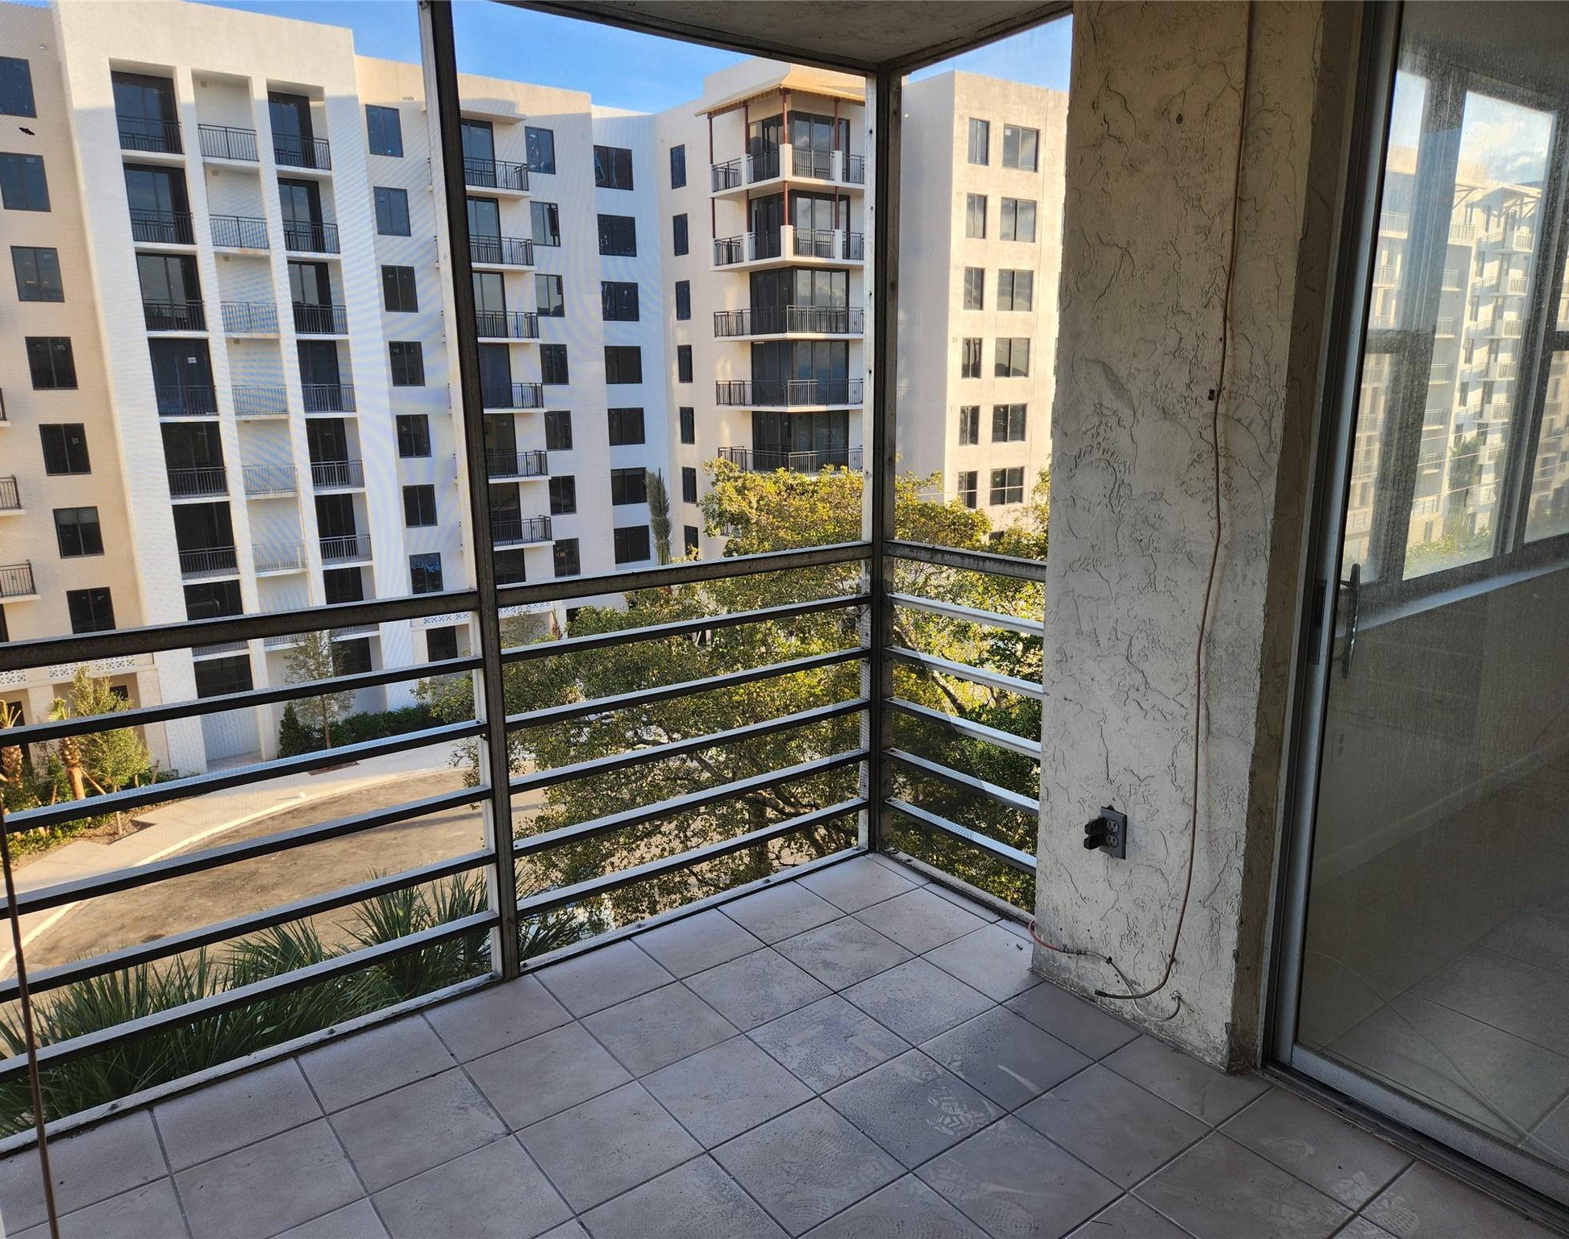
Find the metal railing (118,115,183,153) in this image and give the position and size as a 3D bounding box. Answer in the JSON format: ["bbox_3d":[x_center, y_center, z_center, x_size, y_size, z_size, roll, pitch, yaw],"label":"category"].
[{"bbox_3d":[-22.543,-17.096,39.007,1.984,1.200,1.500,-10,16,-34],"label":"metal railing"}]

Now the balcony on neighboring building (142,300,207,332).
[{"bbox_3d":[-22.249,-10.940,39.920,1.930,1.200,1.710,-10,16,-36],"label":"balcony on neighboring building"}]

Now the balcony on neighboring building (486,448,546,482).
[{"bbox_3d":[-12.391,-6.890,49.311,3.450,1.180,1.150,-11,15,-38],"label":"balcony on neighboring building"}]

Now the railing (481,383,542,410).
[{"bbox_3d":[-12.682,-9.811,48.006,3.993,1.080,1.200,-10,16,-36],"label":"railing"}]

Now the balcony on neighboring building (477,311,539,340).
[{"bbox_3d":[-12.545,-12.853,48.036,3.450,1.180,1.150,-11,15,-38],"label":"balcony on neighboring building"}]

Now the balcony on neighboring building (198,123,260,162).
[{"bbox_3d":[-20.373,-17.473,40.305,1.950,1.080,0.060,-11,15,-38],"label":"balcony on neighboring building"}]

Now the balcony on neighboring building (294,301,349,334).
[{"bbox_3d":[-17.681,-11.459,41.874,1.948,1.069,0.060,-10,16,-36],"label":"balcony on neighboring building"}]

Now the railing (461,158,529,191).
[{"bbox_3d":[-12.735,-18.531,46.034,4.173,1.200,1.290,-10,16,-36],"label":"railing"}]

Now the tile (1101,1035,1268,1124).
[{"bbox_3d":[0.946,1.074,2.585,0.242,0.011,0.297,-10,15,-36],"label":"tile"}]

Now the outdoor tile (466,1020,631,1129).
[{"bbox_3d":[-0.563,1.083,2.615,0.297,0.011,0.297,-10,15,-36],"label":"outdoor tile"}]

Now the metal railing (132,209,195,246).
[{"bbox_3d":[-22.148,-13.958,39.158,1.984,1.070,0.070,-10,16,-34],"label":"metal railing"}]

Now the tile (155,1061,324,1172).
[{"bbox_3d":[-1.226,1.107,2.465,0.303,0.010,0.272,-9,16,-36],"label":"tile"}]

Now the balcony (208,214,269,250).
[{"bbox_3d":[-20.078,-14.046,40.241,1.861,1.190,1.300,-10,16,-36],"label":"balcony"}]

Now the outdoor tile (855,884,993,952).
[{"bbox_3d":[0.414,0.914,3.320,0.303,0.012,0.303,-9,16,-36],"label":"outdoor tile"}]

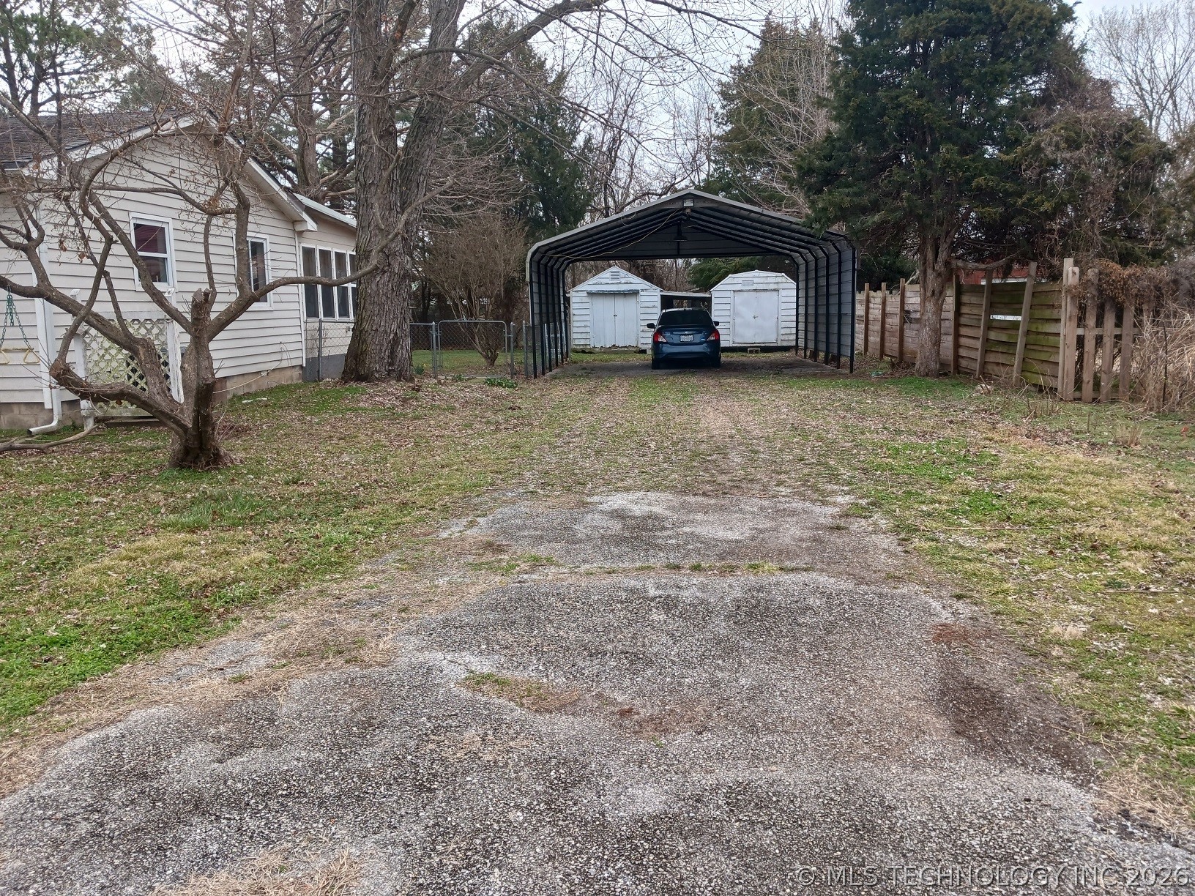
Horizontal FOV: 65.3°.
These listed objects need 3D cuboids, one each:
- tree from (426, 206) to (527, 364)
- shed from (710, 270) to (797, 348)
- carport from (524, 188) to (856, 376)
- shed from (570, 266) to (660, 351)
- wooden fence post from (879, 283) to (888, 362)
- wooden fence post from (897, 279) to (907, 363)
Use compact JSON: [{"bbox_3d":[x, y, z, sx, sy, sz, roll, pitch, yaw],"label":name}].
[{"bbox_3d":[-3.476,-4.481,26.368,2.900,4.327,2.800,-1,9,3],"label":"tree"},{"bbox_3d":[5.133,-4.613,31.067,2.861,2.482,2.900,-1,9,3],"label":"shed"},{"bbox_3d":[2.282,-4.125,24.117,7.124,4.006,8.408,-1,9,3],"label":"carport"},{"bbox_3d":[0.711,-4.745,31.709,3.088,2.730,2.900,-1,9,3],"label":"shed"},{"bbox_3d":[7.675,-3.417,25.074,0.105,2.075,0.105,-1,9,3],"label":"wooden fence post"},{"bbox_3d":[7.605,-3.176,23.342,0.105,2.102,0.105,-1,9,3],"label":"wooden fence post"}]

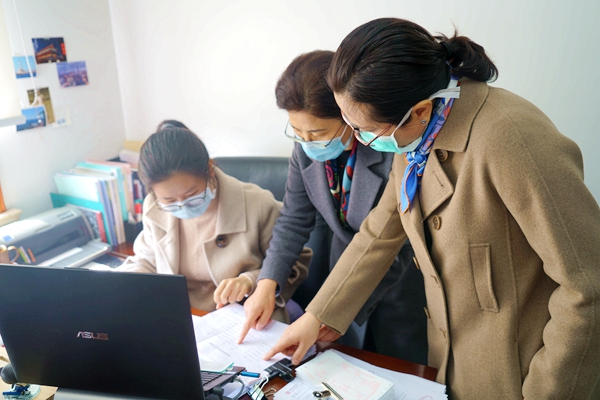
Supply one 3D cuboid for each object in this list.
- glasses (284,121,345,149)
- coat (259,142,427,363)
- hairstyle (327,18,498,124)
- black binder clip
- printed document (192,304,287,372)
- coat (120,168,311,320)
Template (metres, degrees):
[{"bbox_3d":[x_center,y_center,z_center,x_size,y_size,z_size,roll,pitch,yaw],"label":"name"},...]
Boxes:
[{"bbox_3d":[0.053,-0.194,1.278,0.140,0.045,0.140,20,57,39],"label":"glasses"},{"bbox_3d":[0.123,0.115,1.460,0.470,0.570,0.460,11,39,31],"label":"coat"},{"bbox_3d":[0.198,-0.231,0.950,0.260,0.190,0.180,-38,31,-3],"label":"hairstyle"},{"bbox_3d":[-0.043,0.370,1.120,0.045,0.025,0.050,16,24,42],"label":"black binder clip"},{"bbox_3d":[-0.144,0.339,1.255,0.295,0.010,0.210,16,24,42],"label":"printed document"},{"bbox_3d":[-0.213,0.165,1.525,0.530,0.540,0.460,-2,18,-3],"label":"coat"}]

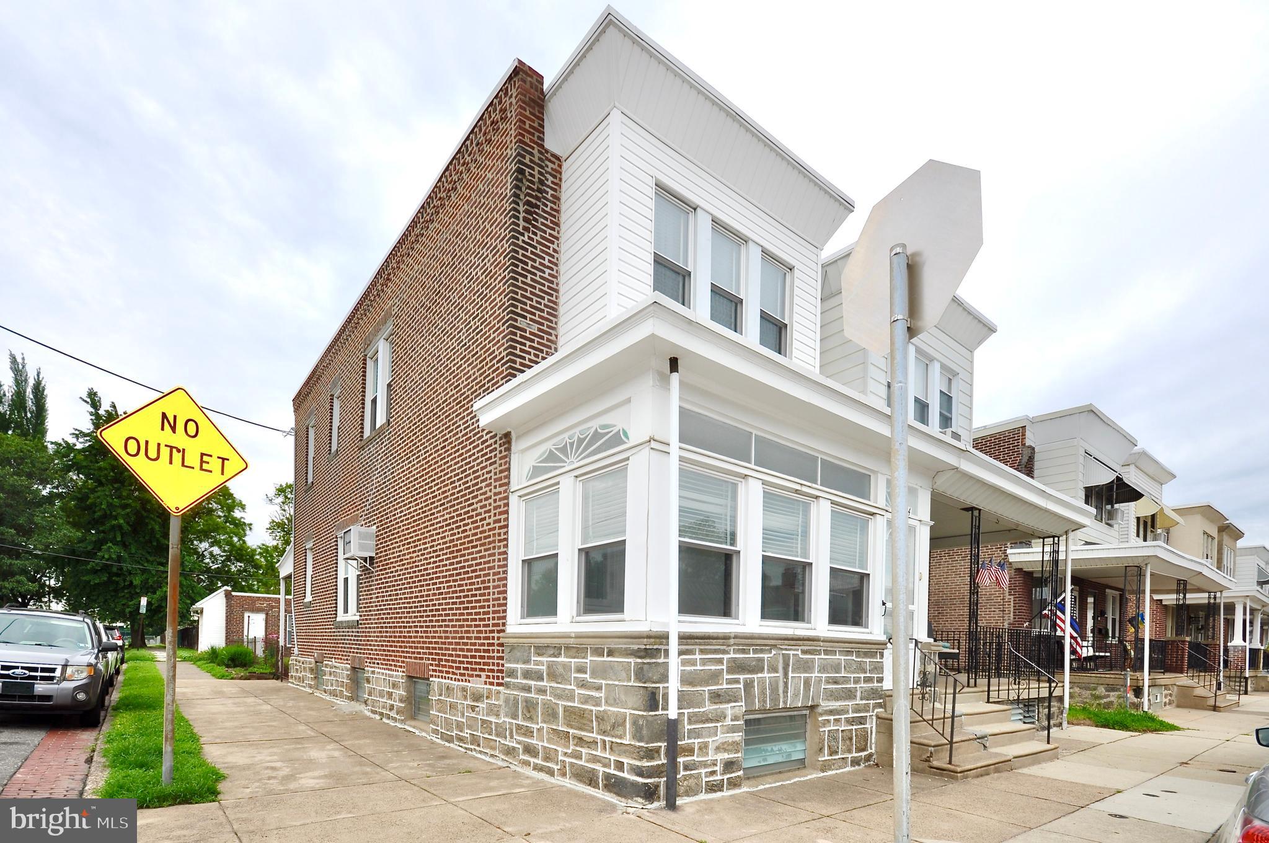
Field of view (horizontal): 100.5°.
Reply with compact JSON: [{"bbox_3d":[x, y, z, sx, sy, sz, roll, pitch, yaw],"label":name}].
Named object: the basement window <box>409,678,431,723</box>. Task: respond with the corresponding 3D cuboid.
[{"bbox_3d":[-3.055,3.956,7.500,0.110,0.540,0.720,9,-14,-38],"label":"basement window"}]

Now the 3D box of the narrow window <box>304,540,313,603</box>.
[{"bbox_3d":[-7.689,3.541,12.450,0.110,1.320,0.740,9,-14,-38],"label":"narrow window"}]

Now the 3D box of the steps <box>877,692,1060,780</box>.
[{"bbox_3d":[4.230,3.770,6.600,2.750,0.860,0.920,16,-25,-36],"label":"steps"}]

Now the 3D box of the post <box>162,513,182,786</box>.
[{"bbox_3d":[-4.015,1.939,4.580,0.080,2.280,0.080,1,-9,-38],"label":"post"}]

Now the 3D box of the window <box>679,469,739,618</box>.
[{"bbox_3d":[0.650,1.085,4.710,0.740,1.290,0.120,11,-16,-36],"label":"window"}]

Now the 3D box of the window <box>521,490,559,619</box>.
[{"bbox_3d":[-0.942,1.323,5.280,0.100,1.220,0.680,9,-14,-38],"label":"window"}]

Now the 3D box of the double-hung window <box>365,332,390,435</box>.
[{"bbox_3d":[-4.610,-0.650,9.500,0.150,1.520,1.270,11,-17,-38],"label":"double-hung window"}]

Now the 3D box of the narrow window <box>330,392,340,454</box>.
[{"bbox_3d":[-6.510,0.030,11.500,0.150,1.200,0.680,11,-17,-38],"label":"narrow window"}]

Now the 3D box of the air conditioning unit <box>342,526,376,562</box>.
[{"bbox_3d":[-5.000,2.180,9.550,0.440,0.500,0.580,11,-17,-38],"label":"air conditioning unit"}]

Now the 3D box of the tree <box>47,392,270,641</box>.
[{"bbox_3d":[-28.236,5.647,31.500,10.000,14.800,10.000,11,-15,-37],"label":"tree"}]

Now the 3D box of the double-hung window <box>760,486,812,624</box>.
[{"bbox_3d":[1.510,1.345,5.290,0.700,1.290,0.120,11,-16,-36],"label":"double-hung window"}]

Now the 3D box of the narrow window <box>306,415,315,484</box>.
[{"bbox_3d":[-7.581,0.684,12.350,0.110,1.420,0.740,9,-14,-38],"label":"narrow window"}]

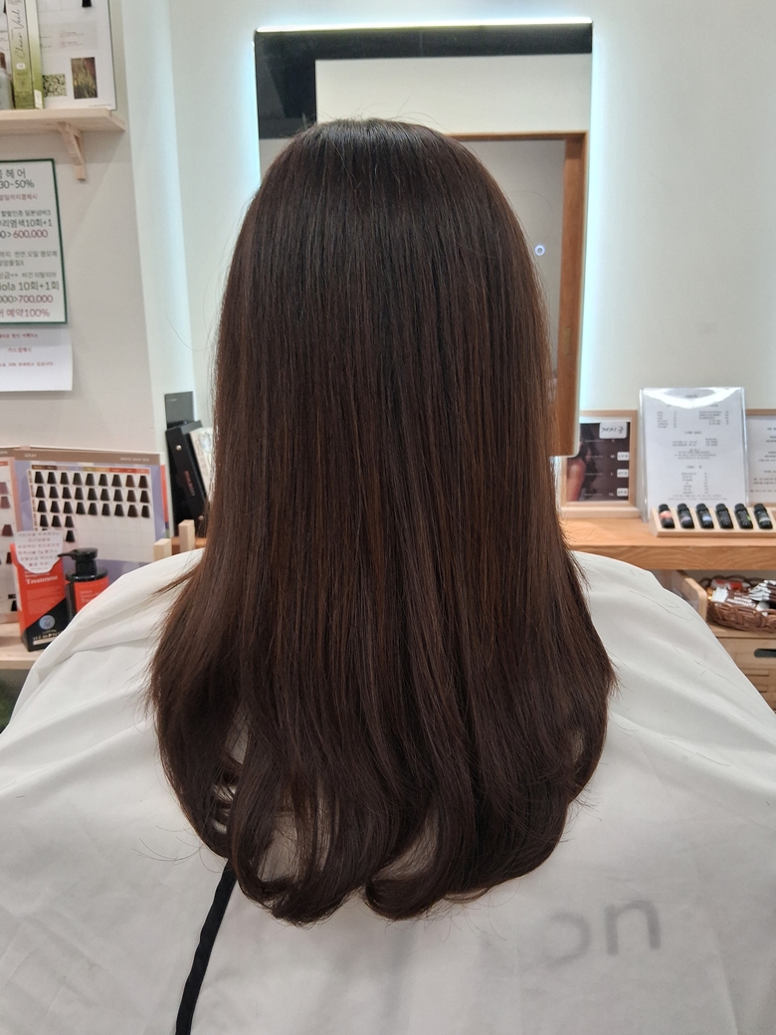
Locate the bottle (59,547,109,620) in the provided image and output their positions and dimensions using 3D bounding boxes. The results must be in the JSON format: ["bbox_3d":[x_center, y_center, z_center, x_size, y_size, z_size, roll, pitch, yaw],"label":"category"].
[{"bbox_3d":[-0.548,0.153,1.410,0.087,0.196,0.072,-8,14,-28],"label":"bottle"}]

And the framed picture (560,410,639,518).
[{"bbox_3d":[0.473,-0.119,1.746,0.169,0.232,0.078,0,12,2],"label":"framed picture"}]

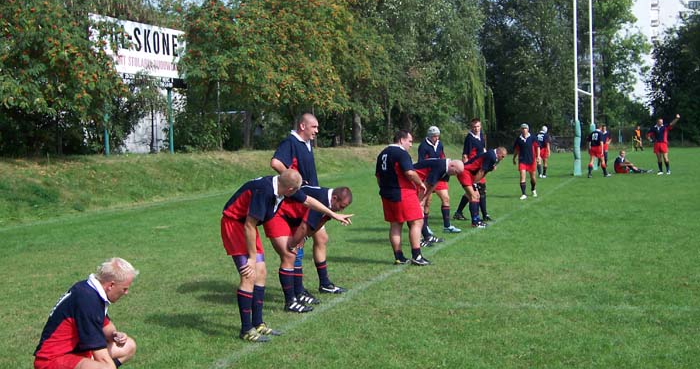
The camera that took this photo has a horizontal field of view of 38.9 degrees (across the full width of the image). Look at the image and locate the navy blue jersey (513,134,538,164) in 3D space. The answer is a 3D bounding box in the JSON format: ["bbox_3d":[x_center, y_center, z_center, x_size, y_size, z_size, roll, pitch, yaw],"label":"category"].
[{"bbox_3d":[4.300,-0.851,24.100,0.580,0.760,0.300,-1,3,8],"label":"navy blue jersey"}]

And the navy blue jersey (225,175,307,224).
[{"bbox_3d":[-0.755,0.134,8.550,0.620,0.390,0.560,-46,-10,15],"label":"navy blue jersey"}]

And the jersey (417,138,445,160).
[{"bbox_3d":[1.399,-0.432,16.800,0.330,0.700,0.530,6,7,45],"label":"jersey"}]

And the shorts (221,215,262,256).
[{"bbox_3d":[-0.917,0.431,8.450,0.290,0.380,0.360,-1,3,23],"label":"shorts"}]

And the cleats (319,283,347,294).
[{"bbox_3d":[-0.175,1.139,10.850,0.305,0.120,0.110,-1,3,5],"label":"cleats"}]

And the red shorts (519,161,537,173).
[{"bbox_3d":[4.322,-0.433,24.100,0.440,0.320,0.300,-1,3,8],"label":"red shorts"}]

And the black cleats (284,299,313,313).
[{"bbox_3d":[-0.495,1.172,9.620,0.285,0.120,0.105,0,3,26],"label":"black cleats"}]

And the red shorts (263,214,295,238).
[{"bbox_3d":[-0.704,0.384,9.750,0.310,0.330,0.360,-1,3,23],"label":"red shorts"}]

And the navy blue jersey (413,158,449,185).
[{"bbox_3d":[1.208,-0.182,15.050,0.600,0.400,0.540,-32,-4,14],"label":"navy blue jersey"}]

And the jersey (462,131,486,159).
[{"bbox_3d":[2.372,-0.673,18.800,0.290,0.720,0.470,1,4,45],"label":"jersey"}]

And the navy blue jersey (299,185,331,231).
[{"bbox_3d":[-0.427,0.236,9.950,0.600,0.420,0.540,-32,-5,15],"label":"navy blue jersey"}]

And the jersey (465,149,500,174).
[{"bbox_3d":[2.322,-0.389,17.500,0.600,0.400,0.540,-37,-6,13],"label":"jersey"}]

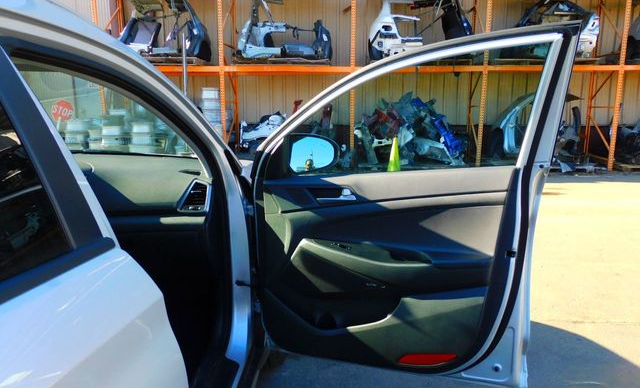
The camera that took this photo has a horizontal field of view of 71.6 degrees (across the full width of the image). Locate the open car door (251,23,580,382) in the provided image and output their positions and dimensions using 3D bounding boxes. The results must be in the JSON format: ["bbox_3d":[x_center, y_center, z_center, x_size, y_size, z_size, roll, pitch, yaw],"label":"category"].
[{"bbox_3d":[0.238,0.075,1.611,1.090,1.230,0.280,3,10,16],"label":"open car door"}]

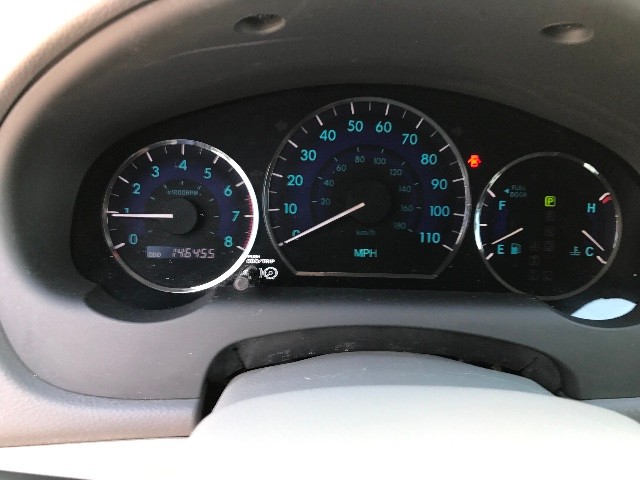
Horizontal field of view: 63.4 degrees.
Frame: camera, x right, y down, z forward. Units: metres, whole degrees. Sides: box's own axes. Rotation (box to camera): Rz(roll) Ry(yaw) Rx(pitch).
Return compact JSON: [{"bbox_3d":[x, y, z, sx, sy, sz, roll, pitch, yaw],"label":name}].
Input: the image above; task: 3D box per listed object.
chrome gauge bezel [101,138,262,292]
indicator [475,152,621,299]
[{"bbox_3d":[-0.092,-0.016,0.347,0.102,0.102,0.018,1,-1,-3],"label":"chrome gauge bezel"},{"bbox_3d":[0.157,-0.010,0.359,0.102,0.102,0.018,1,-1,-3],"label":"indicator"}]

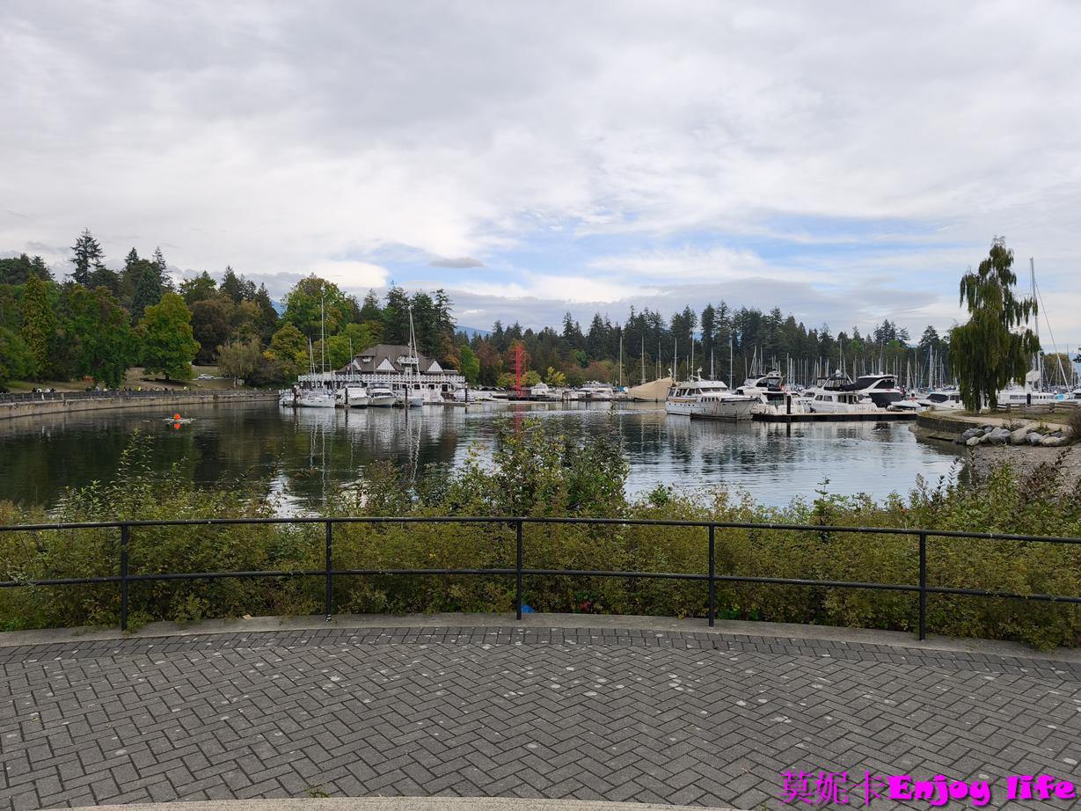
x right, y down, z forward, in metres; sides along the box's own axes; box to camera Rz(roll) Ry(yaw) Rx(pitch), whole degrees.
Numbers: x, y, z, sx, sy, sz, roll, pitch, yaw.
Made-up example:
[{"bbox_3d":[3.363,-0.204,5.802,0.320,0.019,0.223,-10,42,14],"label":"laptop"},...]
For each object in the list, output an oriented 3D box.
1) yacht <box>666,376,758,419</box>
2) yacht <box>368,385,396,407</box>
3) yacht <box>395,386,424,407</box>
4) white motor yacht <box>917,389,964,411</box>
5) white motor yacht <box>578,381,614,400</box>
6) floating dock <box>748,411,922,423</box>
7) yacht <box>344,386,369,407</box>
[{"bbox_3d":[21.800,-1.216,88.800,4.900,5.100,17.800,0,1,-18],"label":"yacht"},{"bbox_3d":[-30.600,-2.002,139.800,4.200,4.300,12.000,-1,2,-31],"label":"yacht"},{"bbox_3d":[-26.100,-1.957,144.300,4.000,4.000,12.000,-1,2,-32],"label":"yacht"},{"bbox_3d":[56.200,-0.599,101.000,3.200,3.300,9.000,0,1,-20],"label":"white motor yacht"},{"bbox_3d":[17.400,-4.441,221.000,12.000,5.400,4.200,-1,2,-32],"label":"white motor yacht"},{"bbox_3d":[34.000,1.340,84.300,20.000,0.600,3.000,0,1,-8],"label":"floating dock"},{"bbox_3d":[-34.800,-1.946,137.400,4.200,4.300,12.000,-1,2,-31],"label":"yacht"}]

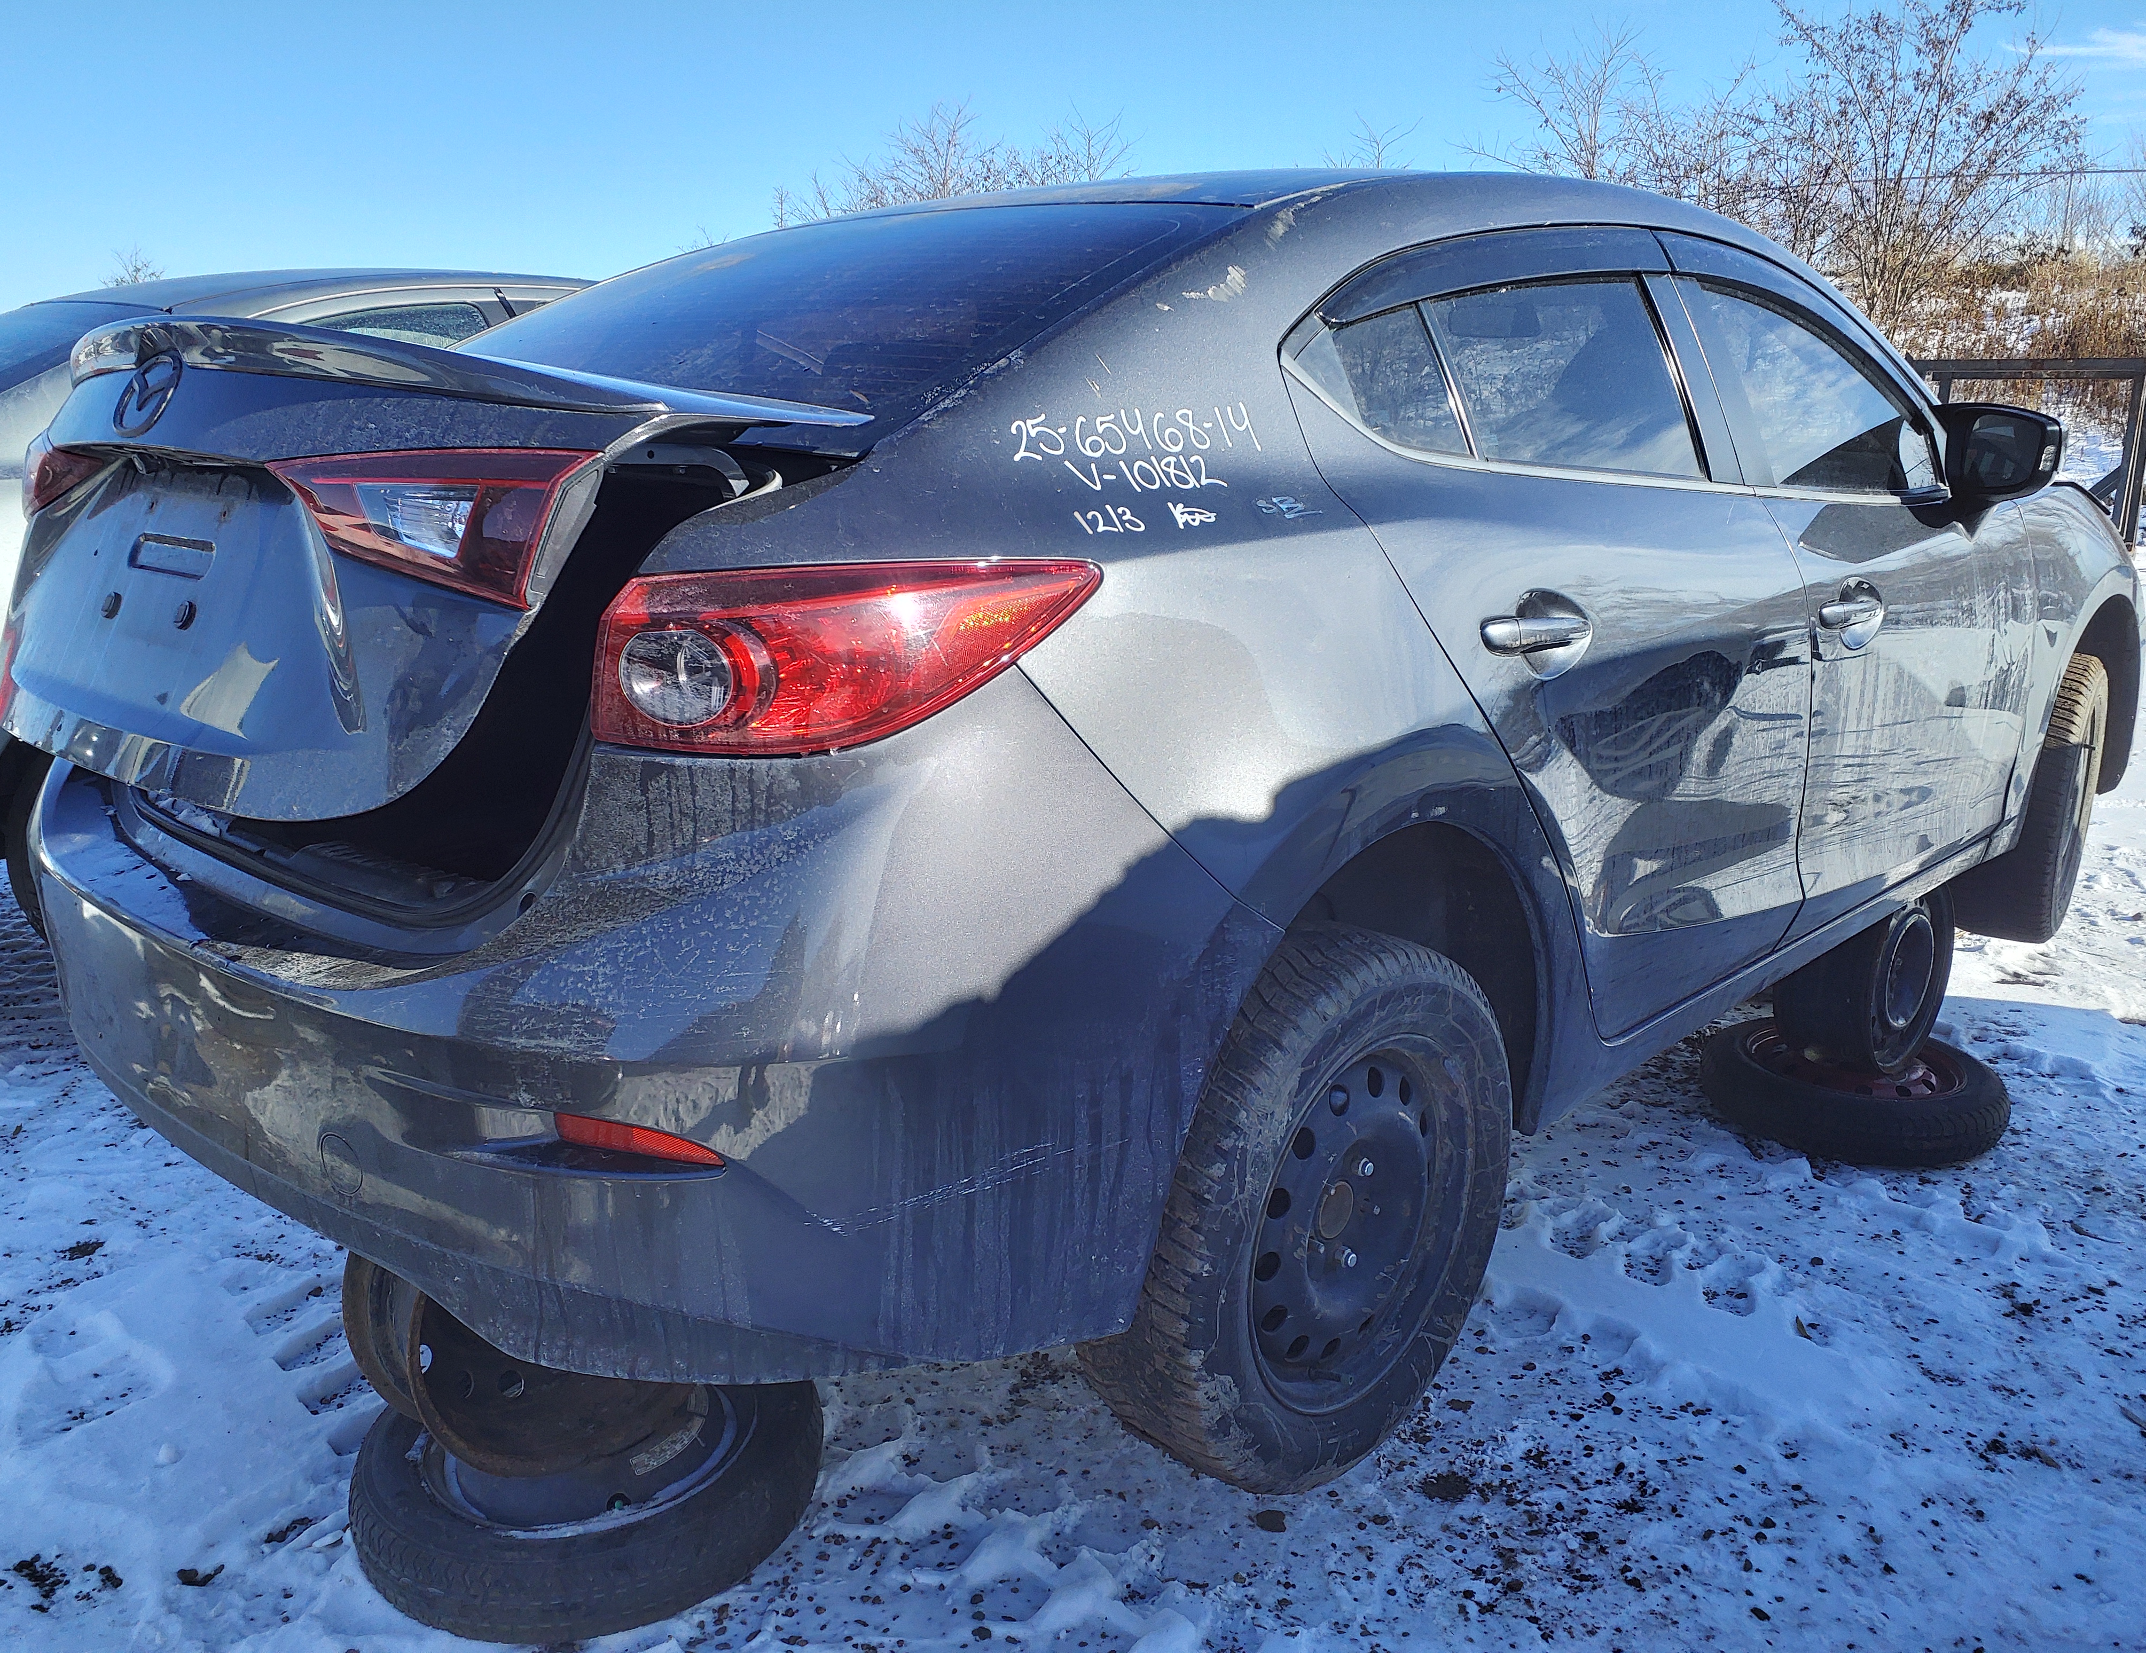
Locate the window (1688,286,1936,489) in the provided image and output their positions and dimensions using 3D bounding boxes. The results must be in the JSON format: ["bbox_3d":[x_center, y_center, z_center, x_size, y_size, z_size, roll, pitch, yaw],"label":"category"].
[{"bbox_3d":[1.306,-0.757,2.796,0.820,0.410,0.070,-15,-1,-43],"label":"window"}]

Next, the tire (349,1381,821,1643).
[{"bbox_3d":[-0.634,0.832,2.195,0.595,0.135,0.595,13,20,43],"label":"tire"}]

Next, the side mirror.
[{"bbox_3d":[1.651,-0.666,2.945,0.215,0.172,0.145,13,20,43],"label":"side mirror"}]

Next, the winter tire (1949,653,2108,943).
[{"bbox_3d":[2.163,-0.067,3.800,0.215,0.650,0.650,12,19,41],"label":"winter tire"}]

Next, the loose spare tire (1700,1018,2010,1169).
[{"bbox_3d":[1.600,0.537,3.405,0.570,0.135,0.570,-1,14,0],"label":"loose spare tire"}]

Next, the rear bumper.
[{"bbox_3d":[-0.685,0.081,2.017,1.770,0.680,0.770,13,20,43],"label":"rear bumper"}]

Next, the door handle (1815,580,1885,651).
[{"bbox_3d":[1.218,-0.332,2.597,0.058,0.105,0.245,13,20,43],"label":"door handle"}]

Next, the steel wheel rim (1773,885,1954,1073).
[{"bbox_3d":[1.690,0.300,3.519,0.415,0.415,0.190,-12,18,-41],"label":"steel wheel rim"}]

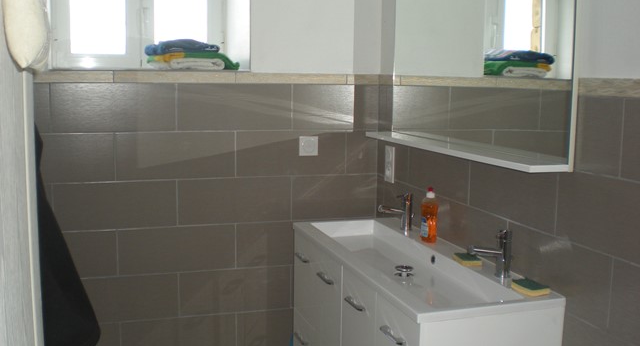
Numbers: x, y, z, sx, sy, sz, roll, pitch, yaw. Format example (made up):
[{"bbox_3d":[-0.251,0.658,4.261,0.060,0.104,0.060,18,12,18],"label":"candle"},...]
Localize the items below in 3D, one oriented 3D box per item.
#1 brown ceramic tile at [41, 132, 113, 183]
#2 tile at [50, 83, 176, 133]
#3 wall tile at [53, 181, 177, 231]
[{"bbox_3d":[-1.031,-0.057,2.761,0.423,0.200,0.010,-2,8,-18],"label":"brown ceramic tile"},{"bbox_3d":[-0.821,-0.261,2.801,0.490,0.200,0.010,-2,8,-18],"label":"tile"},{"bbox_3d":[-0.852,0.135,2.944,0.500,0.200,0.010,-2,7,-17],"label":"wall tile"}]

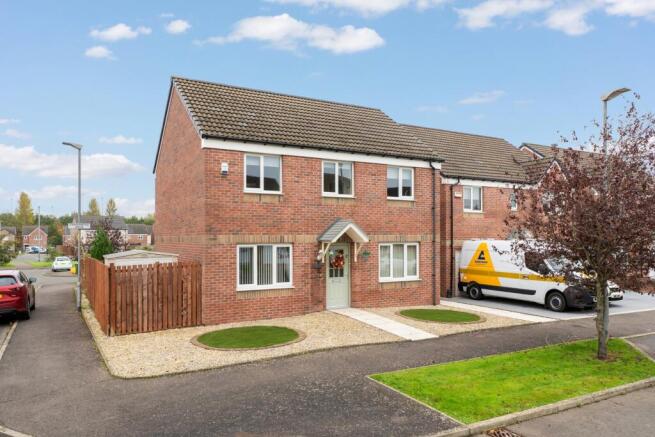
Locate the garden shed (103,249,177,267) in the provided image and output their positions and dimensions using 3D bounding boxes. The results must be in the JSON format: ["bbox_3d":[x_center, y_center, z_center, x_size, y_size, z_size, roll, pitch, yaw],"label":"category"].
[{"bbox_3d":[-6.076,2.005,14.130,2.100,2.000,1.750,1,-2,-30],"label":"garden shed"}]

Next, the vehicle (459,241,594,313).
[{"bbox_3d":[8.048,2.166,17.636,2.080,2.460,5.500,1,-2,-30],"label":"vehicle"}]

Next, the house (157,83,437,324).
[{"bbox_3d":[-1.578,-0.924,17.423,8.700,8.000,8.000,1,-2,-30],"label":"house"}]

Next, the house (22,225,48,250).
[{"bbox_3d":[-87.593,5.850,131.000,7.200,7.500,8.300,1,-2,-32],"label":"house"}]

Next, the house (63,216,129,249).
[{"bbox_3d":[-49.382,3.372,95.000,10.000,7.800,8.300,1,-2,-33],"label":"house"}]

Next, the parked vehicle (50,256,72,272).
[{"bbox_3d":[-25.717,4.456,42.300,1.720,1.470,3.950,1,-2,-30],"label":"parked vehicle"}]

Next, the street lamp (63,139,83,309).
[{"bbox_3d":[-8.528,0.270,14.682,0.650,5.680,0.200,1,-2,-30],"label":"street lamp"}]

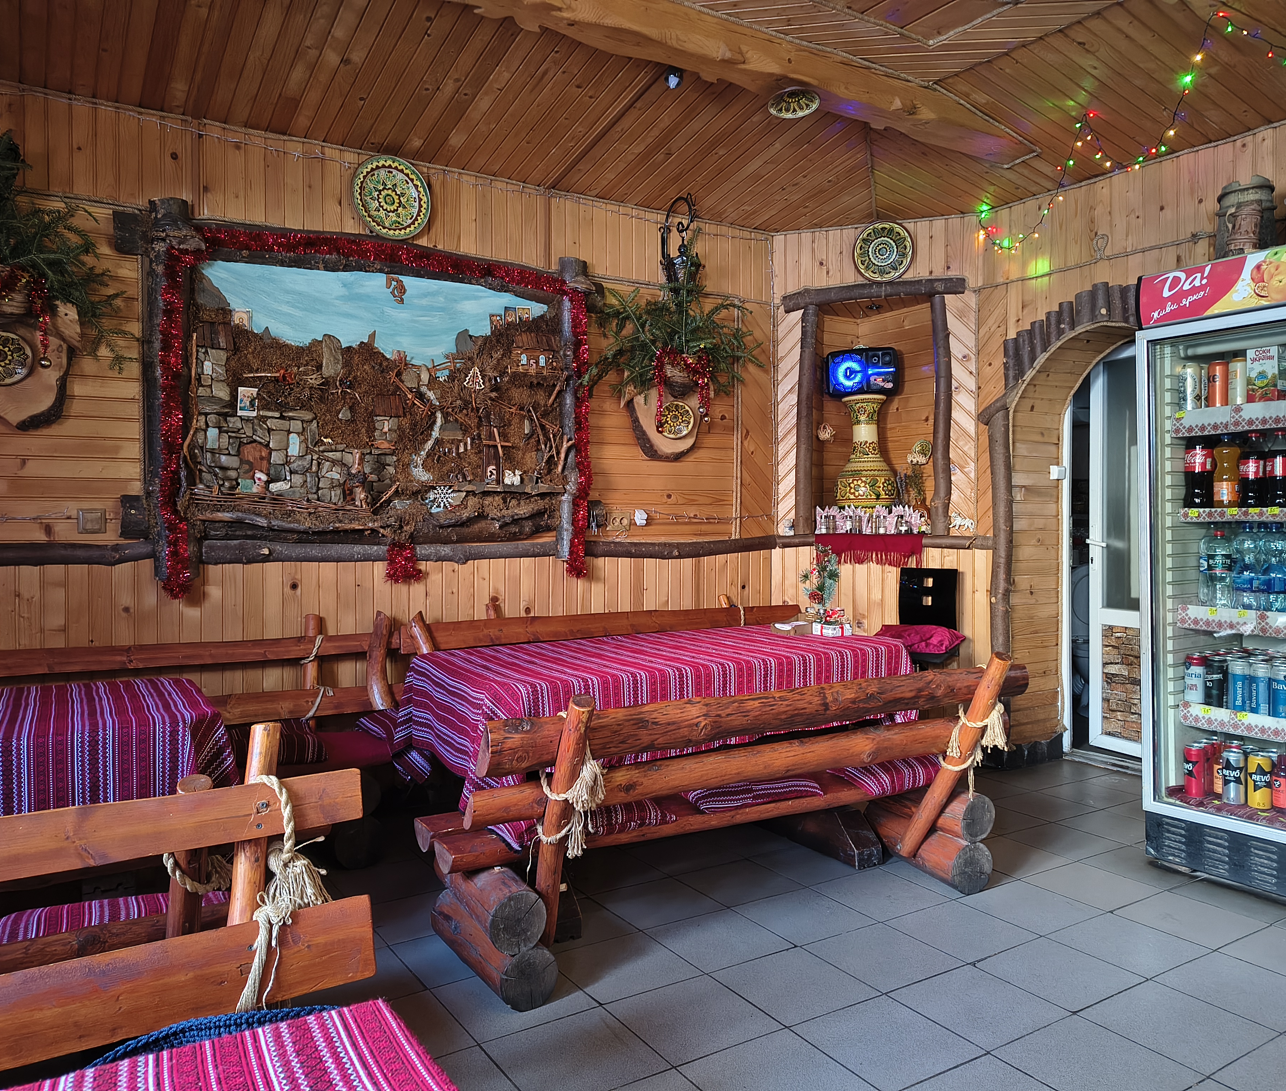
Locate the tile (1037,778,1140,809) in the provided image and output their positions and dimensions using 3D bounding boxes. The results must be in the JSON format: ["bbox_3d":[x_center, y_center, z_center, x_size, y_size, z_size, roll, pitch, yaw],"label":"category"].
[{"bbox_3d":[1.857,1.036,4.184,0.305,0.010,0.305,-1,2,-33],"label":"tile"}]

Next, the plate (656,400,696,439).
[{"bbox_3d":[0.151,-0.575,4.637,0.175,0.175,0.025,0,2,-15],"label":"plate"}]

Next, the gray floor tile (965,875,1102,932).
[{"bbox_3d":[1.152,1.077,3.001,0.305,0.010,0.305,-1,2,-33],"label":"gray floor tile"}]

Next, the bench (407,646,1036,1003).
[{"bbox_3d":[0.324,0.708,2.941,1.880,0.730,0.580,-1,2,-28],"label":"bench"}]

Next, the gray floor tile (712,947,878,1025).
[{"bbox_3d":[0.370,1.077,2.465,0.300,0.010,0.300,-1,3,-33],"label":"gray floor tile"}]

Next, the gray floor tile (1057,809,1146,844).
[{"bbox_3d":[1.764,1.051,3.758,0.305,0.010,0.305,-1,2,-33],"label":"gray floor tile"}]

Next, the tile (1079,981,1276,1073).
[{"bbox_3d":[1.226,1.103,2.317,0.305,0.010,0.305,-1,2,-33],"label":"tile"}]

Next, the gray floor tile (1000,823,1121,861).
[{"bbox_3d":[1.505,1.057,3.592,0.305,0.010,0.305,-1,2,-33],"label":"gray floor tile"}]

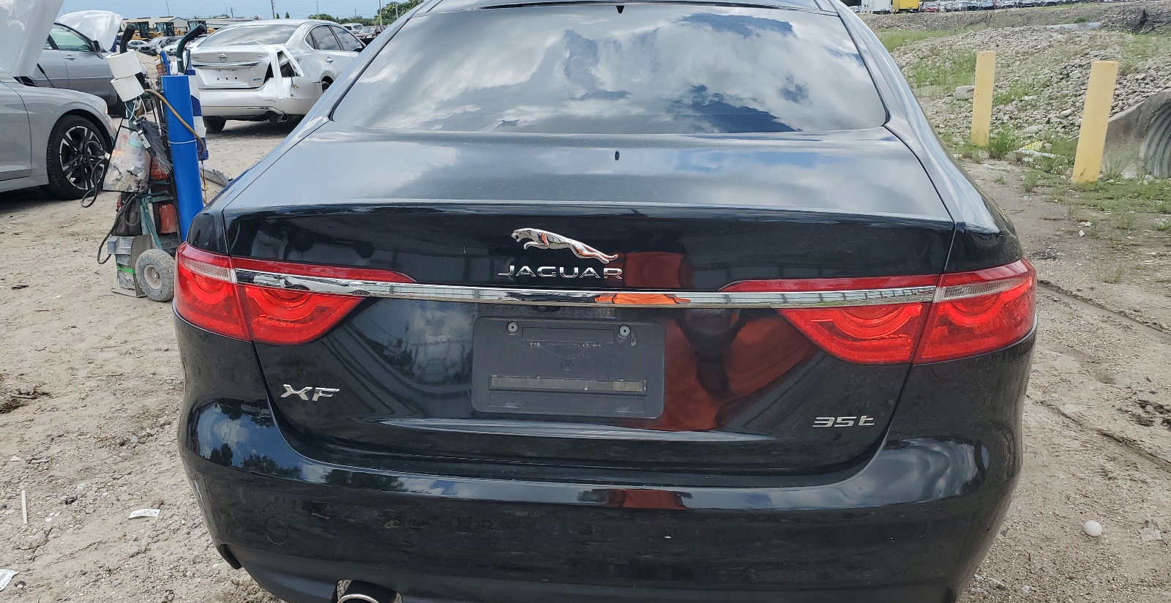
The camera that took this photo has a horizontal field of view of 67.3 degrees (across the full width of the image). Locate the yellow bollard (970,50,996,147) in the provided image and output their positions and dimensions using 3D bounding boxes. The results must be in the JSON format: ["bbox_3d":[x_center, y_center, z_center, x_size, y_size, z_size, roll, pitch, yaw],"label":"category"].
[{"bbox_3d":[4.356,-2.217,9.636,0.200,1.000,0.200,-1,18,0],"label":"yellow bollard"}]

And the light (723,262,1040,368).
[{"bbox_3d":[0.509,0.002,1.463,0.588,0.155,0.340,2,18,6],"label":"light"}]

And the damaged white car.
[{"bbox_3d":[-4.250,-3.460,13.150,1.830,1.470,4.850,1,18,5],"label":"damaged white car"}]

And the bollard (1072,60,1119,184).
[{"bbox_3d":[4.242,-1.491,7.312,0.210,0.980,0.210,-1,18,0],"label":"bollard"}]

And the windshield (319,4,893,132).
[{"bbox_3d":[0.056,-0.559,2.042,1.180,0.080,0.675,2,41,6],"label":"windshield"}]

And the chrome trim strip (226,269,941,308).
[{"bbox_3d":[-0.029,-0.017,1.370,1.145,0.035,0.120,2,18,6],"label":"chrome trim strip"}]

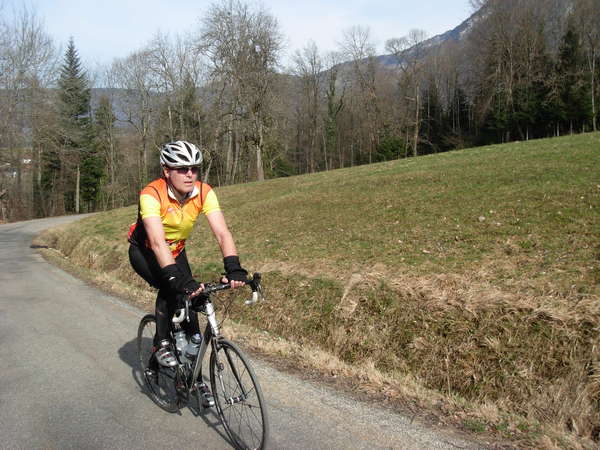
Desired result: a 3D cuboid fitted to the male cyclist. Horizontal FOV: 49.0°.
[{"bbox_3d":[-0.713,0.322,3.945,0.540,1.650,0.920,-3,5,-37],"label":"male cyclist"}]

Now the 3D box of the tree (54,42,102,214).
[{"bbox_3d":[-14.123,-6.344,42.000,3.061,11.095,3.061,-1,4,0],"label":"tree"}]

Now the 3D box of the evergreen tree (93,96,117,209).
[{"bbox_3d":[-12.762,-4.733,43.000,1.723,7.311,1.723,-1,4,0],"label":"evergreen tree"}]

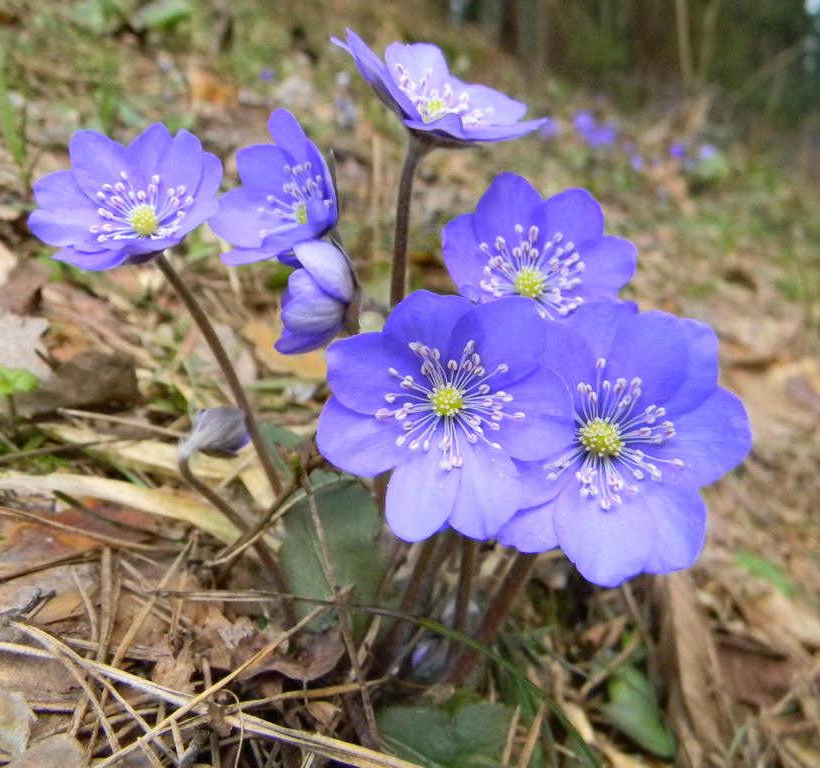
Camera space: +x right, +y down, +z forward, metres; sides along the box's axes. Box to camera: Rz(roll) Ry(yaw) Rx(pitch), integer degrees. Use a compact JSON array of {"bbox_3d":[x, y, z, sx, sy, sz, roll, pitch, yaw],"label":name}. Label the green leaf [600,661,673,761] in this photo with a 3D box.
[{"bbox_3d":[0.035,0.050,0.126,0.008,0.003,0.015,-7,18,-17],"label":"green leaf"}]

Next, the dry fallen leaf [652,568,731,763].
[{"bbox_3d":[0.045,0.045,0.133,0.009,0.006,0.037,3,18,13],"label":"dry fallen leaf"}]

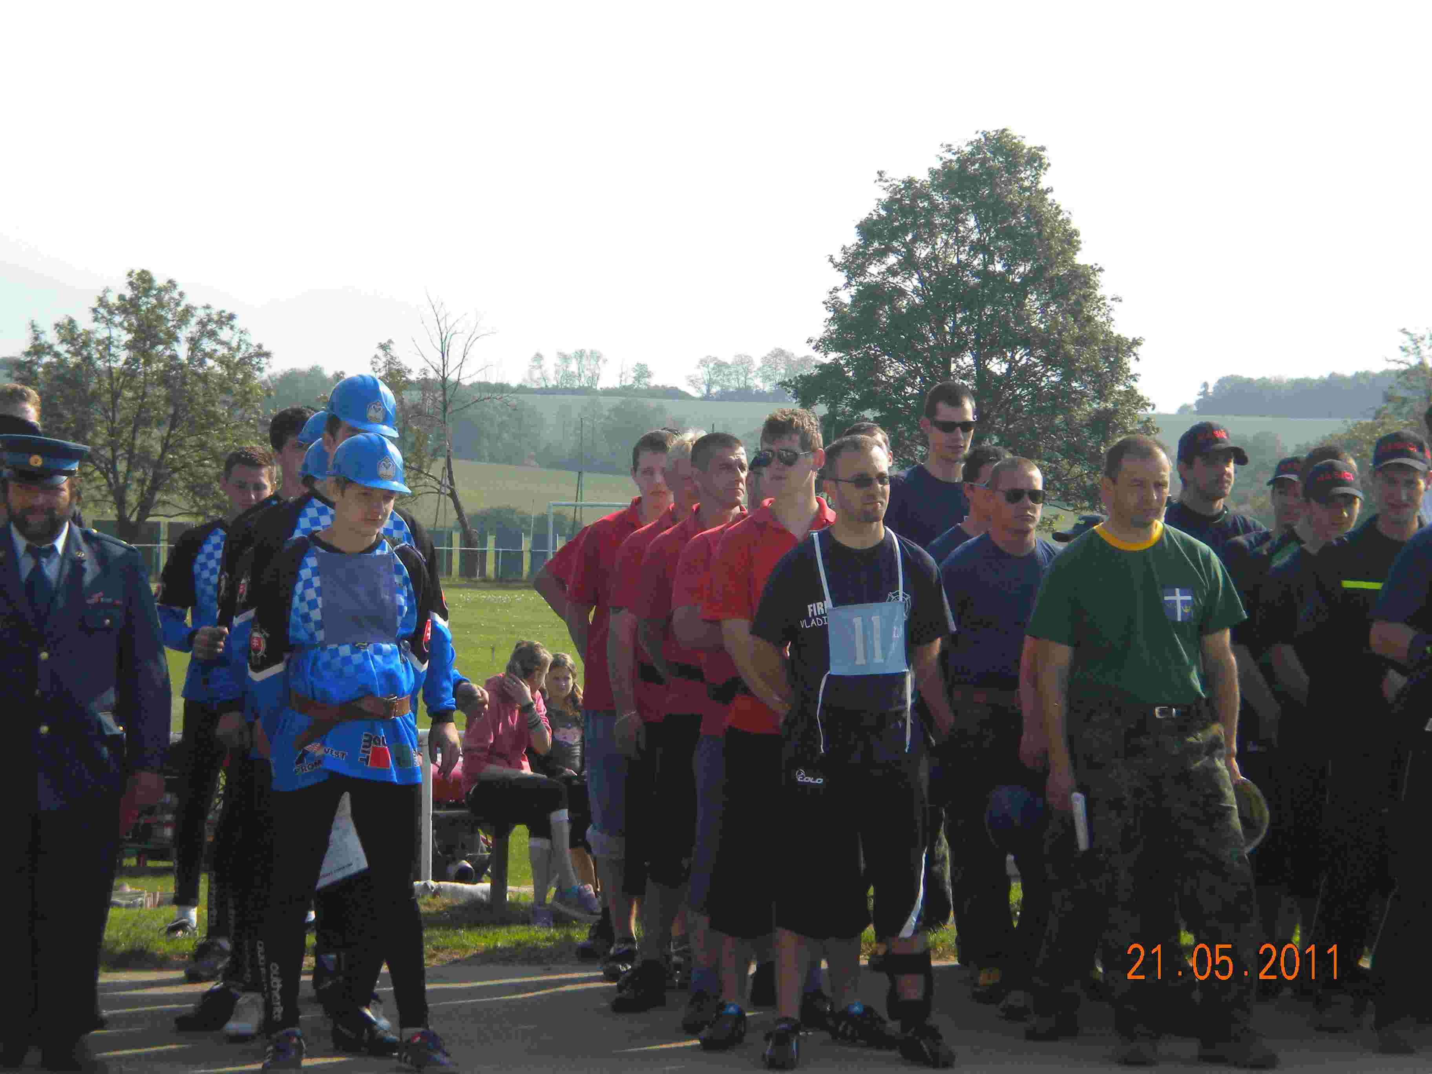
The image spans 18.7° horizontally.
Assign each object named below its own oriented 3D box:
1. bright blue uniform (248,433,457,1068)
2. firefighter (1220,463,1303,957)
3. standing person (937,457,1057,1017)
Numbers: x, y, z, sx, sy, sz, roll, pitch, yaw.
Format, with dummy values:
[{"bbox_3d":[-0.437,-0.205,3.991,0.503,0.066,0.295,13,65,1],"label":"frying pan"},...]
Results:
[{"bbox_3d":[-1.039,0.603,12.350,0.570,1.780,0.420,0,1,-20],"label":"bright blue uniform"},{"bbox_3d":[2.011,0.595,15.150,0.520,1.770,0.340,0,0,-3],"label":"firefighter"},{"bbox_3d":[0.875,0.609,13.400,0.500,1.730,0.340,0,0,-20],"label":"standing person"}]

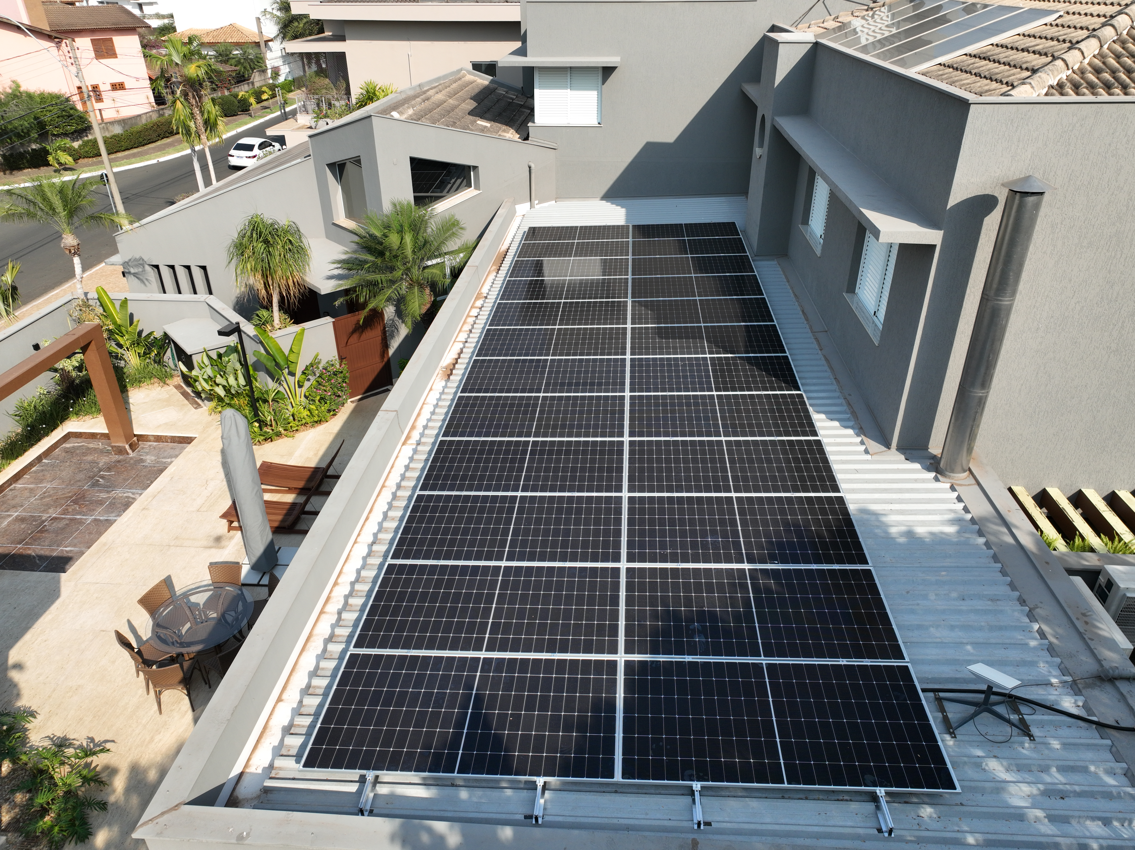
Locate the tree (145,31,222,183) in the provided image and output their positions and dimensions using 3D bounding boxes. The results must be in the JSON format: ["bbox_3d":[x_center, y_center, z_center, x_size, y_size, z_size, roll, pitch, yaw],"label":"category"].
[{"bbox_3d":[-16.195,-12.511,33.675,2.800,7.200,2.600,2,29,4],"label":"tree"}]

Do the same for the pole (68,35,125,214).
[{"bbox_3d":[-16.928,-9.924,28.750,0.360,7.400,0.360,2,29,4],"label":"pole"}]

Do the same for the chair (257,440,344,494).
[{"bbox_3d":[-4.945,0.824,14.643,1.950,0.950,0.720,2,29,4],"label":"chair"}]

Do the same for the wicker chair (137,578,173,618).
[{"bbox_3d":[-6.078,2.939,12.076,0.580,0.890,0.530,10,31,19],"label":"wicker chair"}]

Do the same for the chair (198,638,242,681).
[{"bbox_3d":[-4.843,3.409,11.201,0.580,0.890,0.530,21,36,34],"label":"chair"}]

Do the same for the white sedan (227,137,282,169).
[{"bbox_3d":[-19.590,-17.226,49.660,1.800,1.450,4.600,2,29,4],"label":"white sedan"}]

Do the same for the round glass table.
[{"bbox_3d":[-5.406,3.158,11.812,1.520,0.750,1.520,0,29,0],"label":"round glass table"}]

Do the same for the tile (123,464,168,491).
[{"bbox_3d":[-8.302,1.047,15.643,0.700,0.020,0.930,2,29,4],"label":"tile"}]

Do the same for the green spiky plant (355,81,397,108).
[{"bbox_3d":[-10.834,-18.588,44.500,2.400,1.900,1.900,0,28,0],"label":"green spiky plant"}]

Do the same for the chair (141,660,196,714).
[{"bbox_3d":[-5.477,3.523,11.008,0.530,0.890,0.580,-2,29,-3],"label":"chair"}]

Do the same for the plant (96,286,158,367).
[{"bbox_3d":[-10.762,-2.324,19.226,1.300,2.150,1.050,2,29,4],"label":"plant"}]

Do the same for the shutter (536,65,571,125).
[{"bbox_3d":[-0.345,-7.921,18.858,0.840,1.310,0.060,2,29,4],"label":"shutter"}]

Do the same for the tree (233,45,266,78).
[{"bbox_3d":[-35.132,-39.177,86.679,3.600,4.100,3.600,-1,29,0],"label":"tree"}]

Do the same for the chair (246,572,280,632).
[{"bbox_3d":[-4.719,2.862,12.190,0.580,0.890,0.530,-16,33,-26],"label":"chair"}]

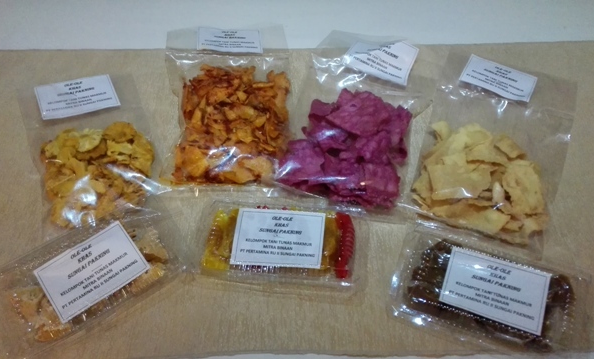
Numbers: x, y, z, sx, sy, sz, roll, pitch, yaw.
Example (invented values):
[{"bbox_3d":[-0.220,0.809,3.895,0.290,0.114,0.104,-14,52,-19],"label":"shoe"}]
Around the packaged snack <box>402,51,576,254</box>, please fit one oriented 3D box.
[{"bbox_3d":[0.212,-0.040,0.502,0.135,0.040,0.240,16,56,11],"label":"packaged snack"}]

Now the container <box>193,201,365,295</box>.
[{"bbox_3d":[-0.011,0.056,0.436,0.150,0.036,0.080,5,55,3],"label":"container"}]

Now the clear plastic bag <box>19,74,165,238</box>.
[{"bbox_3d":[-0.218,-0.038,0.499,0.125,0.040,0.187,-16,56,-11],"label":"clear plastic bag"}]

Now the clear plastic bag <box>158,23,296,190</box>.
[{"bbox_3d":[-0.078,-0.094,0.537,0.142,0.044,0.231,-3,55,-2],"label":"clear plastic bag"}]

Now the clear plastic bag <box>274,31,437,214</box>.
[{"bbox_3d":[0.072,-0.071,0.523,0.135,0.040,0.221,16,56,11],"label":"clear plastic bag"}]

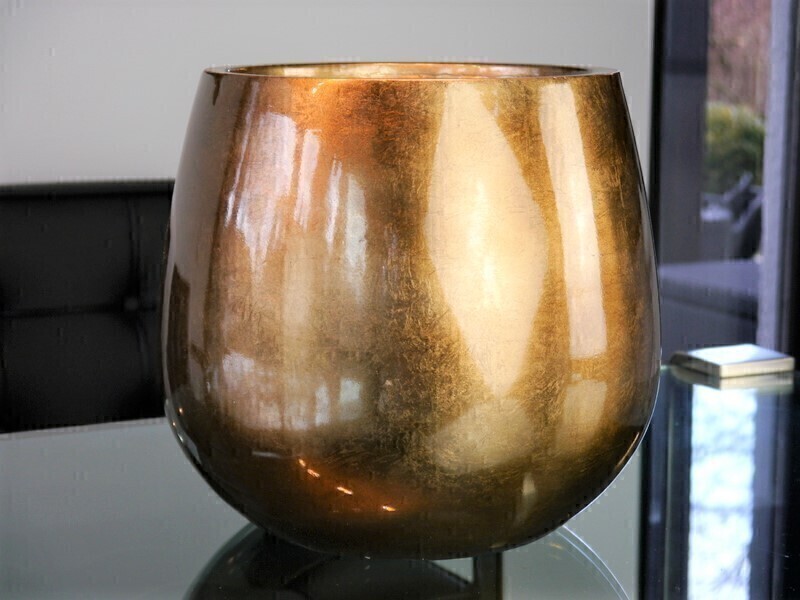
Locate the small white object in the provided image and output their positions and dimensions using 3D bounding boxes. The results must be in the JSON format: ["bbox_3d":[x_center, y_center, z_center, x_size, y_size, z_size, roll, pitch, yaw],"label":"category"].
[{"bbox_3d":[0.308,0.056,1.785,0.082,0.013,0.074,-4,10,-25],"label":"small white object"}]

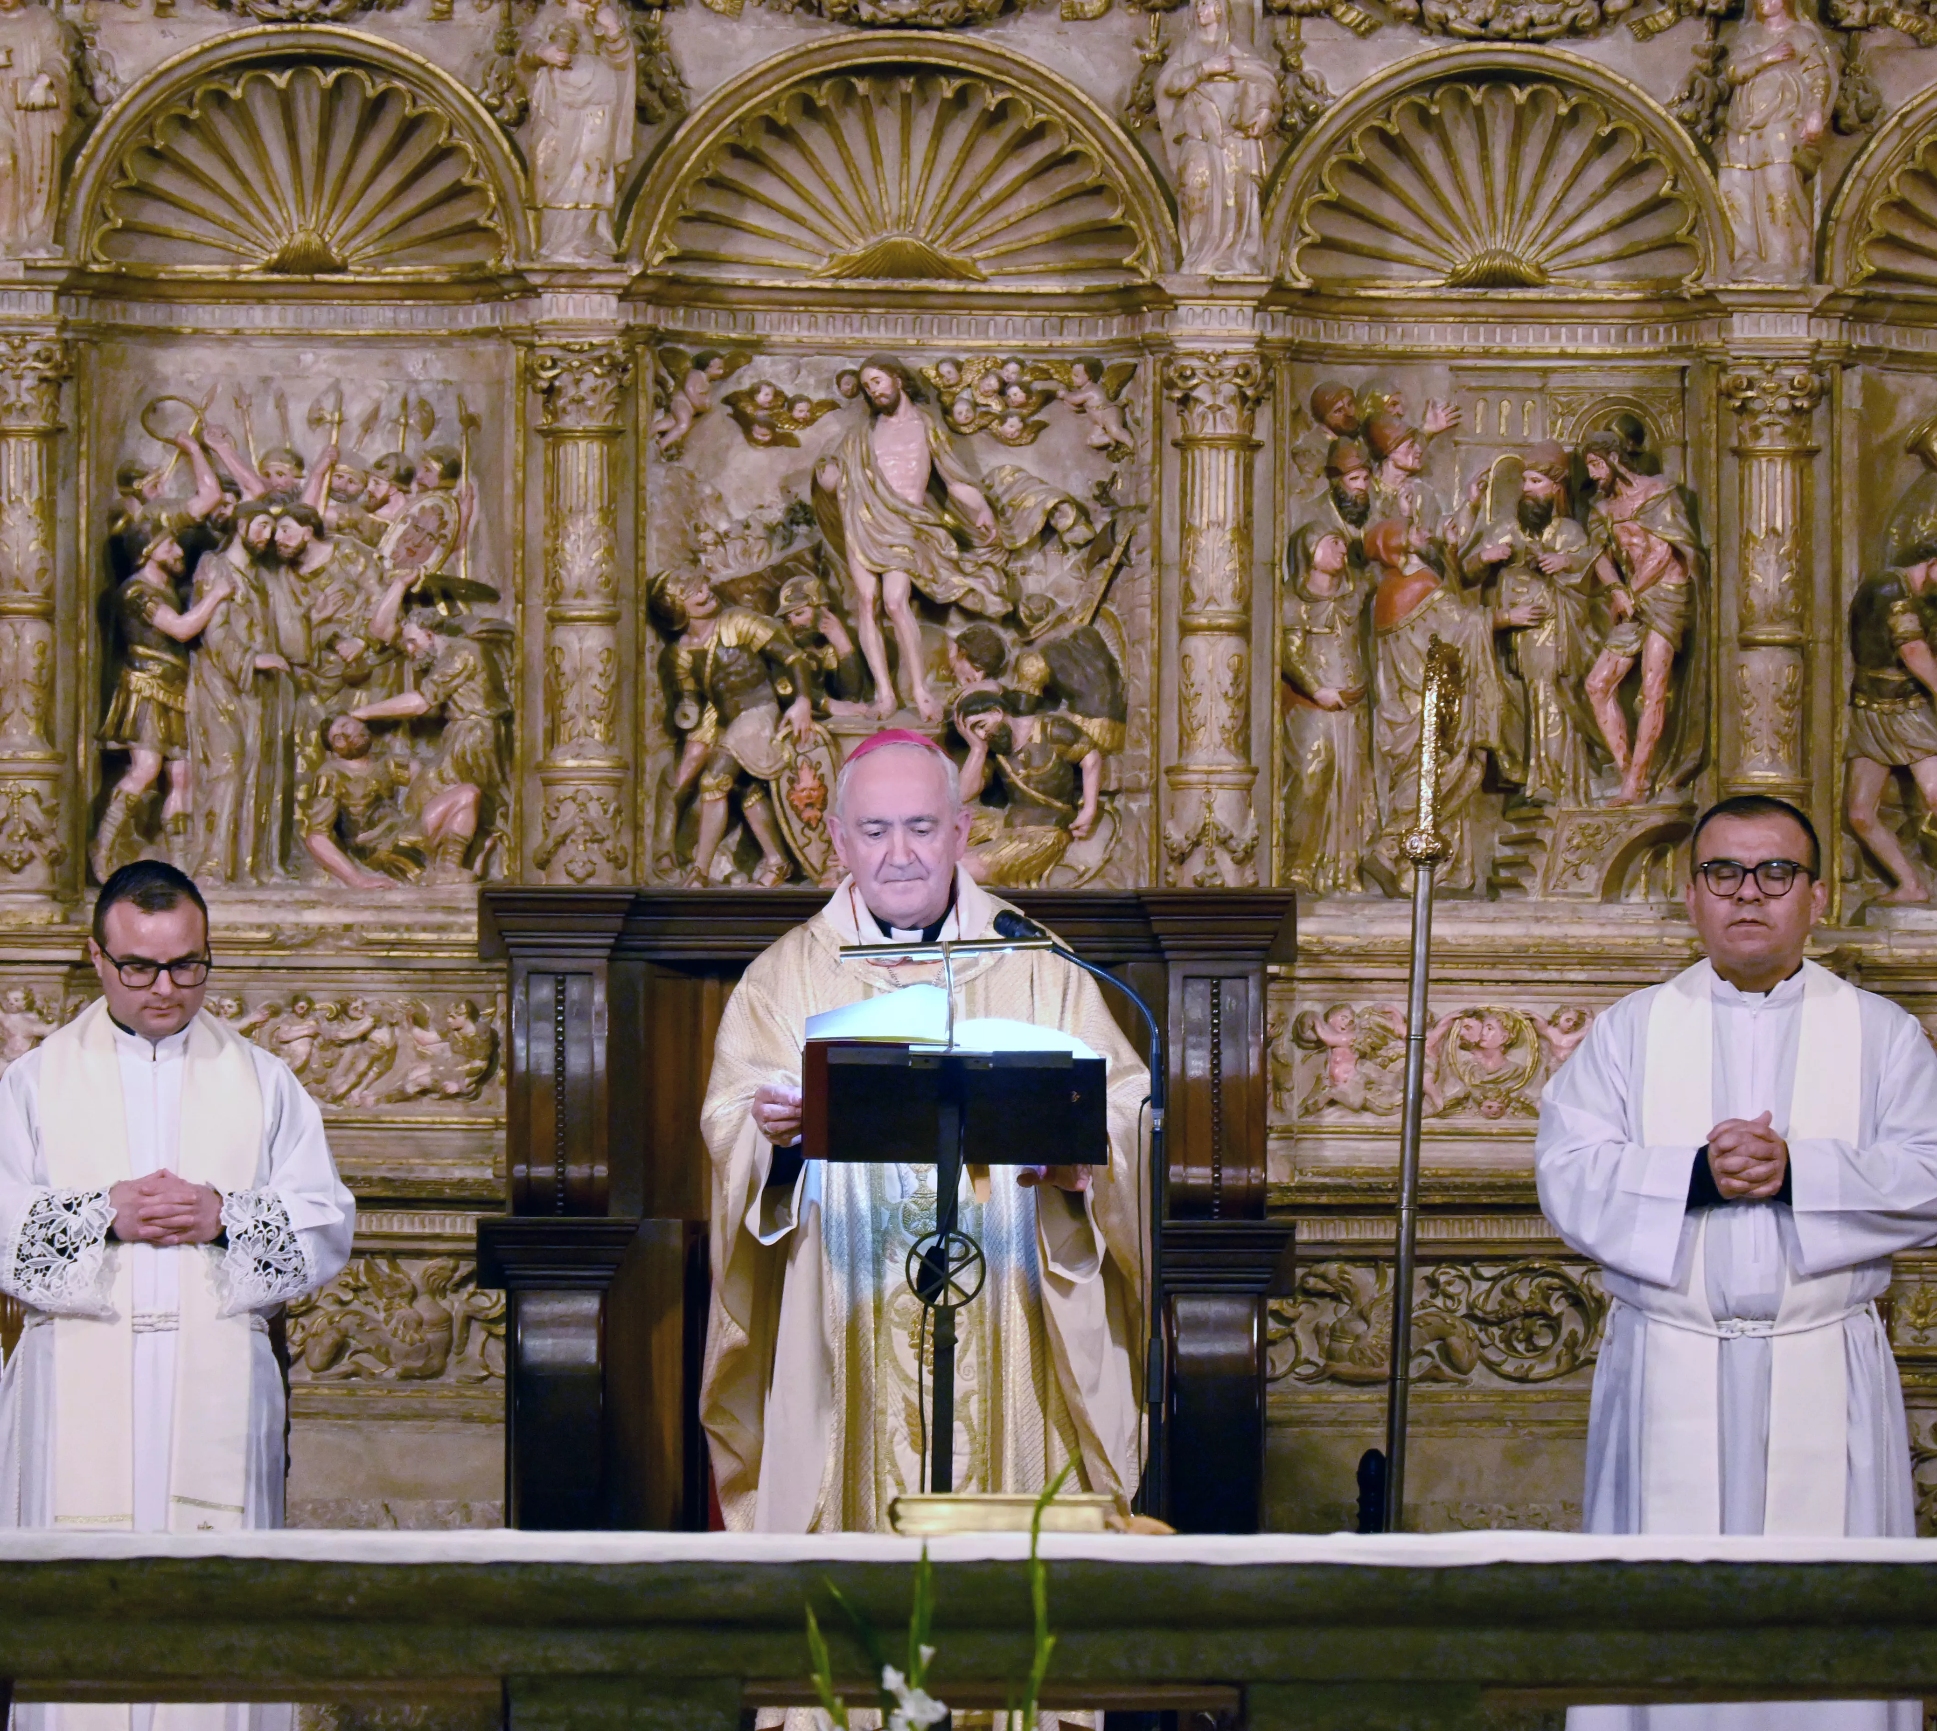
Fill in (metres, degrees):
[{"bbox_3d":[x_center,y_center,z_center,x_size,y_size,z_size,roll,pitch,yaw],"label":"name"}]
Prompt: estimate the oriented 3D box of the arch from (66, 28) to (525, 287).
[{"bbox_3d":[-0.908,-0.957,36.400,0.628,0.333,0.200,1,-3,-3],"label":"arch"}]

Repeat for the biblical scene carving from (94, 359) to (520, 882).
[{"bbox_3d":[-0.856,-0.303,34.700,0.530,0.660,0.170,0,-1,0],"label":"biblical scene carving"}]

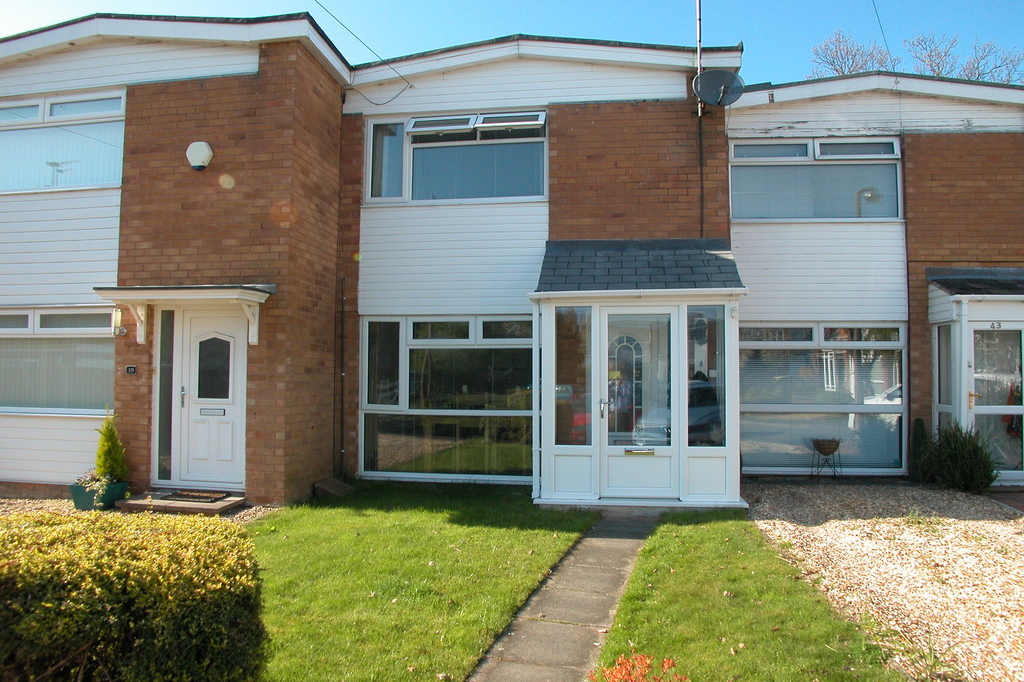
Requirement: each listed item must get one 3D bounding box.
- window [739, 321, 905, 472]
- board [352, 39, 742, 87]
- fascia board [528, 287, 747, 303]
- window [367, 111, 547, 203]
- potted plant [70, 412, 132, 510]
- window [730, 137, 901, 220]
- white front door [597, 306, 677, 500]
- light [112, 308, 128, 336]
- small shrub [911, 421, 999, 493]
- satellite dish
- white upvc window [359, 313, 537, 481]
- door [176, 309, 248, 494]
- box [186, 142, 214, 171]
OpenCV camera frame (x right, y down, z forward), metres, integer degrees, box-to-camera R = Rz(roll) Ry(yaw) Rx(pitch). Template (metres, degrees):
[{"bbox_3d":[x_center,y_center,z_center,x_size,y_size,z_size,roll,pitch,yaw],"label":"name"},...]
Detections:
[{"bbox_3d":[4.092,0.737,13.075,2.220,1.980,0.090,0,-2,12],"label":"window"},{"bbox_3d":[0.348,-3.431,11.712,4.790,0.530,0.120,0,-3,11],"label":"board"},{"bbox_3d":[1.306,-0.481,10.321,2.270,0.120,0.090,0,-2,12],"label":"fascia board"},{"bbox_3d":[-0.708,-2.245,12.012,2.340,1.140,0.120,0,-3,11],"label":"window"},{"bbox_3d":[-4.430,1.283,10.484,0.430,1.020,0.430,0,-2,12],"label":"potted plant"},{"bbox_3d":[4.025,-2.141,12.926,2.290,1.160,0.100,0,-3,11],"label":"window"},{"bbox_3d":[1.360,0.645,10.331,0.860,2.050,0.080,0,-3,11],"label":"white front door"},{"bbox_3d":[-4.375,-0.216,10.910,0.130,0.300,0.140,0,-2,12],"label":"light"},{"bbox_3d":[5.389,1.404,11.915,0.920,0.840,0.800,0,-2,12],"label":"small shrub"},{"bbox_3d":[2.375,-2.916,11.230,0.590,0.410,0.400,0,-2,4],"label":"satellite dish"},{"bbox_3d":[-0.733,0.684,11.899,2.360,2.020,0.100,0,-3,11],"label":"white upvc window"},{"bbox_3d":[-3.321,0.649,10.754,0.900,1.990,0.080,0,-3,11],"label":"door"},{"bbox_3d":[-3.452,-2.043,10.808,0.295,0.315,0.080,0,-2,12],"label":"box"}]

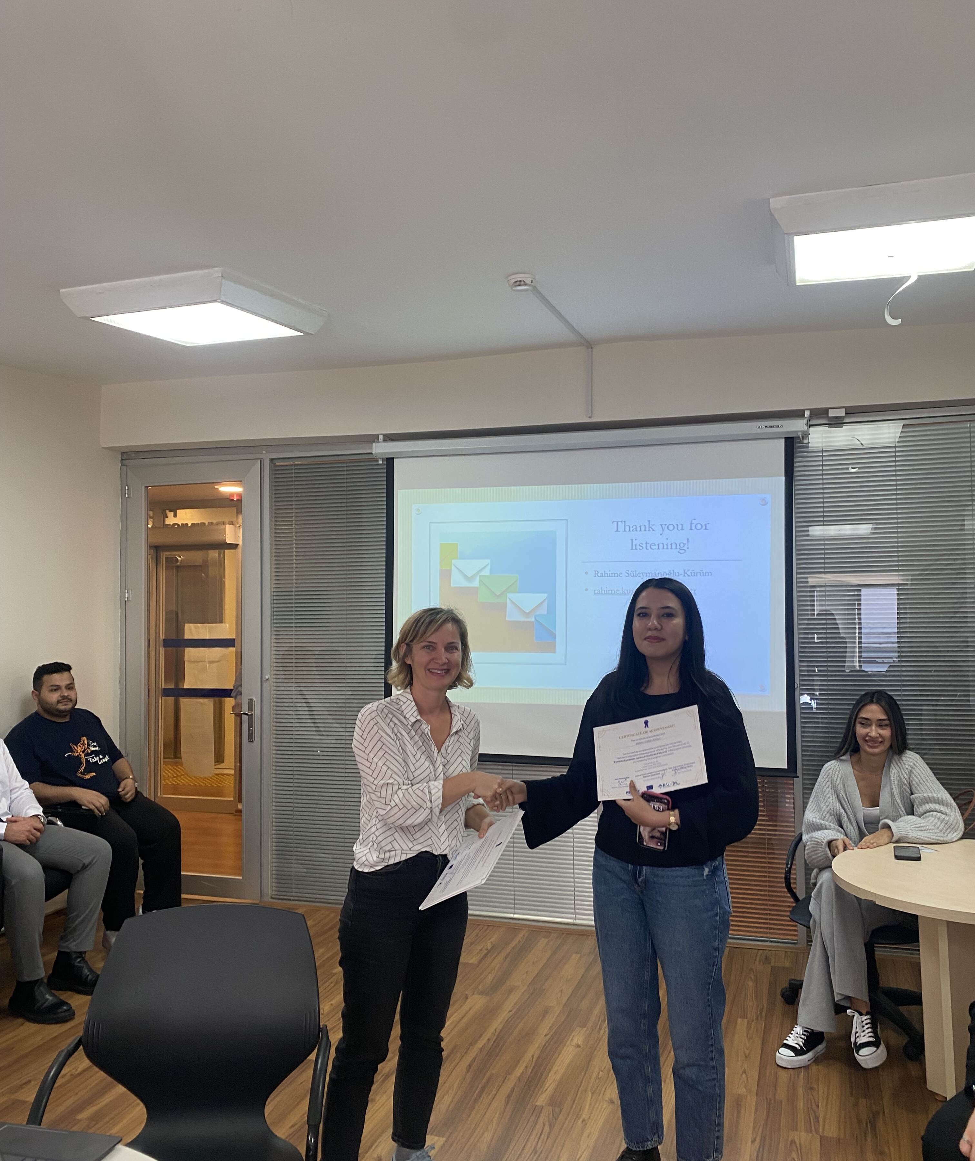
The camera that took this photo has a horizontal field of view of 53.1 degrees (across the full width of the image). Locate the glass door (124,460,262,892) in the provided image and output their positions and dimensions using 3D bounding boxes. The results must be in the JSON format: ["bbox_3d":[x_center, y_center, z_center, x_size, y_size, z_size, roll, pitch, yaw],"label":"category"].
[{"bbox_3d":[-1.705,0.550,5.615,0.911,2.466,0.070,-1,-3,17],"label":"glass door"}]

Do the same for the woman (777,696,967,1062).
[{"bbox_3d":[1.441,1.045,3.630,0.580,1.250,0.780,-2,-3,27],"label":"woman"}]

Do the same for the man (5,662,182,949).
[{"bbox_3d":[-1.922,1.086,4.824,0.850,1.330,0.570,-2,-3,28],"label":"man"}]

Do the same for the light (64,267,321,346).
[{"bbox_3d":[-1.154,-1.070,3.940,0.720,0.100,0.720,-1,1,20],"label":"light"}]

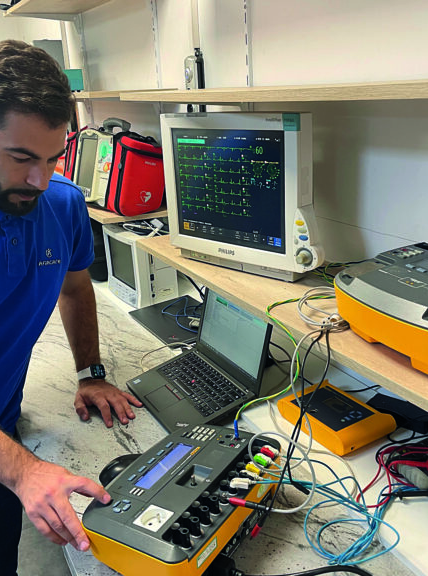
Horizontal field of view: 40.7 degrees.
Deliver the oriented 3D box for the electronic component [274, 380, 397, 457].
[{"bbox_3d":[0.259,0.266,1.243,0.150,0.048,0.214,-14,22,-27],"label":"electronic component"}]

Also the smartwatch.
[{"bbox_3d":[-0.309,0.213,1.455,0.066,0.038,0.054,-13,10,-26],"label":"smartwatch"}]

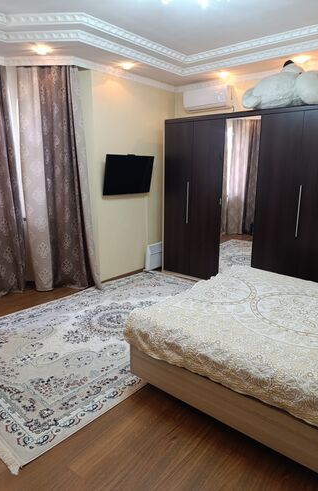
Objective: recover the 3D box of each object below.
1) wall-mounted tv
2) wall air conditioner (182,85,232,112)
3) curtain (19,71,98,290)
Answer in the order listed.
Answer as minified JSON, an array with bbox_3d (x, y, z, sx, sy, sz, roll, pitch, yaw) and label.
[{"bbox_3d":[-0.413,-0.973,4.506,0.050,0.517,0.888,24,25,36],"label":"wall-mounted tv"},{"bbox_3d":[0.680,-2.071,4.622,0.714,0.253,0.190,12,18,40],"label":"wall air conditioner"},{"bbox_3d":[-1.190,-0.763,4.062,0.851,2.718,0.198,0,14,-2],"label":"curtain"}]

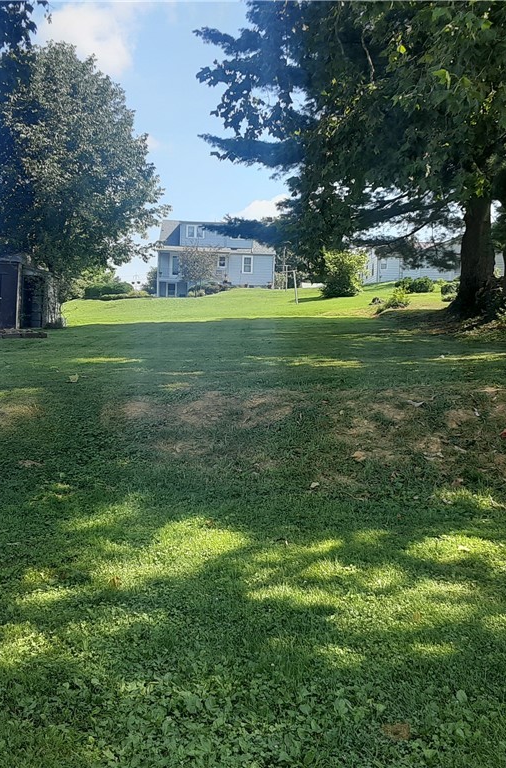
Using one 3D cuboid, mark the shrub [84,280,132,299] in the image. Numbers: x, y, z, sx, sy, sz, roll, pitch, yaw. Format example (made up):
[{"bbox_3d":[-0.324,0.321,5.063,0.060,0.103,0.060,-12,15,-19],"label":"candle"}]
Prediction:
[{"bbox_3d":[-11.295,-7.312,62.000,3.700,1.400,2.200,2,-2,0],"label":"shrub"}]

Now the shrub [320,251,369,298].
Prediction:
[{"bbox_3d":[6.005,-7.246,53.000,3.100,3.100,2.800,2,-2,0],"label":"shrub"}]

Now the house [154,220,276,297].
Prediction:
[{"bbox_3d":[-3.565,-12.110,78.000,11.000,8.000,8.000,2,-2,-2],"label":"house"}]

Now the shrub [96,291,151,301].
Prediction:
[{"bbox_3d":[-9.566,-6.515,59.000,4.100,0.750,1.400,2,-2,0],"label":"shrub"}]

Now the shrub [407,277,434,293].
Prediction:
[{"bbox_3d":[12.373,-7.328,59.000,1.900,1.200,1.700,2,-2,0],"label":"shrub"}]

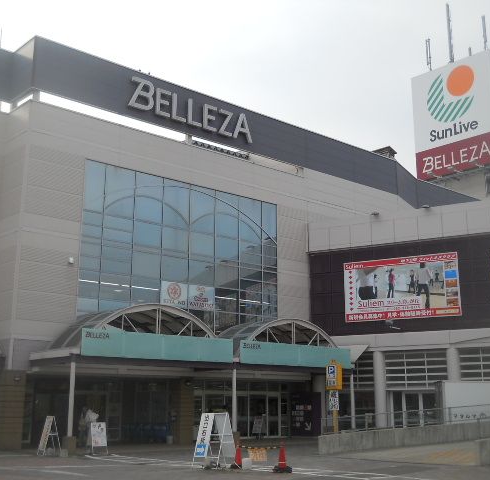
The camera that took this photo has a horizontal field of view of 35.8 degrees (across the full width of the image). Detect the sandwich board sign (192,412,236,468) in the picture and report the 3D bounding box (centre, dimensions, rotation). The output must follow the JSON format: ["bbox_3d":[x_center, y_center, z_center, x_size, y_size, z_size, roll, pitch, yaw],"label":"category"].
[{"bbox_3d":[-0.770,5.345,20.255,0.900,1.410,0.820,-12,-17,42],"label":"sandwich board sign"}]

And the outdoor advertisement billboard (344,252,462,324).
[{"bbox_3d":[7.468,2.336,36.500,5.877,2.956,0.100,-8,-15,33],"label":"outdoor advertisement billboard"}]

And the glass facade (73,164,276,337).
[{"bbox_3d":[-2.508,0.716,34.473,11.153,6.754,0.250,11,-16,-41],"label":"glass facade"}]

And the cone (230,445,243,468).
[{"bbox_3d":[-0.201,5.783,20.545,0.390,0.700,0.390,0,-12,0],"label":"cone"}]

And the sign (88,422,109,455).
[{"bbox_3d":[-4.991,6.685,25.570,0.600,1.020,0.580,9,-15,-36],"label":"sign"}]

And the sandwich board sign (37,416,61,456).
[{"bbox_3d":[-6.678,6.741,26.096,0.560,1.280,0.500,11,-17,-40],"label":"sandwich board sign"}]

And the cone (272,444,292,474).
[{"bbox_3d":[0.888,5.310,18.526,0.420,0.710,0.420,0,-13,0],"label":"cone"}]

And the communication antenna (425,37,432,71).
[{"bbox_3d":[18.055,-18.044,73.844,0.300,3.370,0.330,11,-17,-41],"label":"communication antenna"}]

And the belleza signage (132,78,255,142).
[{"bbox_3d":[-2.358,-6.016,35.490,7.276,1.369,0.250,11,-16,-41],"label":"belleza signage"}]

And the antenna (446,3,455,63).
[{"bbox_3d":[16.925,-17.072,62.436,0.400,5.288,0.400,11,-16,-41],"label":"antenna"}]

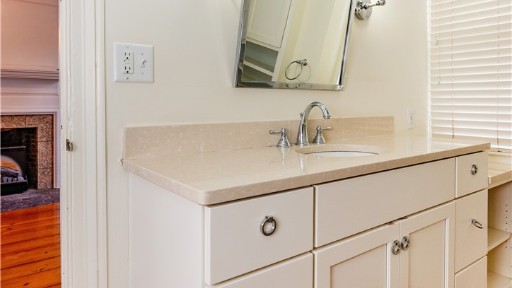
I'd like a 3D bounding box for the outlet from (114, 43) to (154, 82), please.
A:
[{"bbox_3d":[-0.383,-0.254,1.073,0.120,0.118,0.011,-3,5,-35],"label":"outlet"}]

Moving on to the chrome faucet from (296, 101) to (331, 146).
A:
[{"bbox_3d":[0.229,-0.086,1.348,0.055,0.176,0.174,-3,5,-35],"label":"chrome faucet"}]

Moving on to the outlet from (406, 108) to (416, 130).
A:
[{"bbox_3d":[0.913,-0.147,2.000,0.075,0.118,0.009,-3,5,-35],"label":"outlet"}]

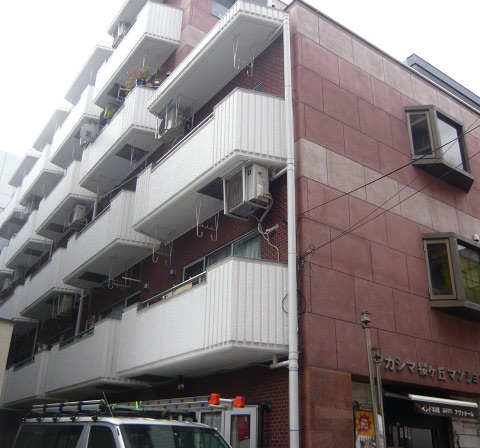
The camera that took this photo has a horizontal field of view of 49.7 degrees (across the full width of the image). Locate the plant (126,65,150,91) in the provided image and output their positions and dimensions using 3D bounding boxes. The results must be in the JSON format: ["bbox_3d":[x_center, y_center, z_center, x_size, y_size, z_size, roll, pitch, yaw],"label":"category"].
[{"bbox_3d":[-2.466,-3.559,12.578,0.460,0.620,0.460,1,-25,1],"label":"plant"}]

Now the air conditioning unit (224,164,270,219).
[{"bbox_3d":[0.118,-0.514,8.605,0.291,0.627,0.741,18,-30,-31],"label":"air conditioning unit"}]

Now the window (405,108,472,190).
[{"bbox_3d":[4.060,-1.512,10.221,1.816,1.338,0.380,18,-30,-32],"label":"window"}]

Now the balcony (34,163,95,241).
[{"bbox_3d":[-5.490,-0.727,16.691,0.874,1.307,3.990,18,-30,-31],"label":"balcony"}]

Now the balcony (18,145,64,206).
[{"bbox_3d":[-8.718,-1.985,23.102,0.958,1.287,4.152,18,-30,-31],"label":"balcony"}]

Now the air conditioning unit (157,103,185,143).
[{"bbox_3d":[-1.657,-2.317,12.283,0.285,0.541,0.684,18,-30,-31],"label":"air conditioning unit"}]

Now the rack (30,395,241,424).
[{"bbox_3d":[-1.768,2.632,7.351,1.420,0.280,4.100,19,-28,-33],"label":"rack"}]

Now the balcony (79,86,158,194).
[{"bbox_3d":[-3.051,-2.108,13.600,0.874,1.307,3.975,18,-30,-31],"label":"balcony"}]

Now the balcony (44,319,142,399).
[{"bbox_3d":[-3.514,3.355,12.340,0.958,1.287,4.215,18,-30,-31],"label":"balcony"}]

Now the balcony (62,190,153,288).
[{"bbox_3d":[-3.454,0.564,13.636,0.958,1.287,4.215,18,-30,-31],"label":"balcony"}]

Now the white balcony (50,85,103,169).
[{"bbox_3d":[-5.998,-3.535,19.637,0.958,1.287,4.178,18,-30,-31],"label":"white balcony"}]

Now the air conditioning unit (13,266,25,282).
[{"bbox_3d":[-8.776,2.008,20.340,0.280,0.560,0.760,18,-30,-31],"label":"air conditioning unit"}]

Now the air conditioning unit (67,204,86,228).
[{"bbox_3d":[-5.326,-0.201,16.963,0.285,0.559,0.684,18,-30,-31],"label":"air conditioning unit"}]

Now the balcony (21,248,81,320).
[{"bbox_3d":[-6.118,2.082,17.029,0.958,1.287,4.178,18,-30,-31],"label":"balcony"}]

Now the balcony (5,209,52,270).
[{"bbox_3d":[-7.901,0.637,19.745,0.874,1.307,3.952,18,-30,-31],"label":"balcony"}]

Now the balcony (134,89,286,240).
[{"bbox_3d":[-0.701,-0.911,9.350,0.874,1.307,4.020,18,-30,-31],"label":"balcony"}]

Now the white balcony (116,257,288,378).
[{"bbox_3d":[-0.838,1.831,8.932,0.958,1.287,4.261,18,-30,-31],"label":"white balcony"}]

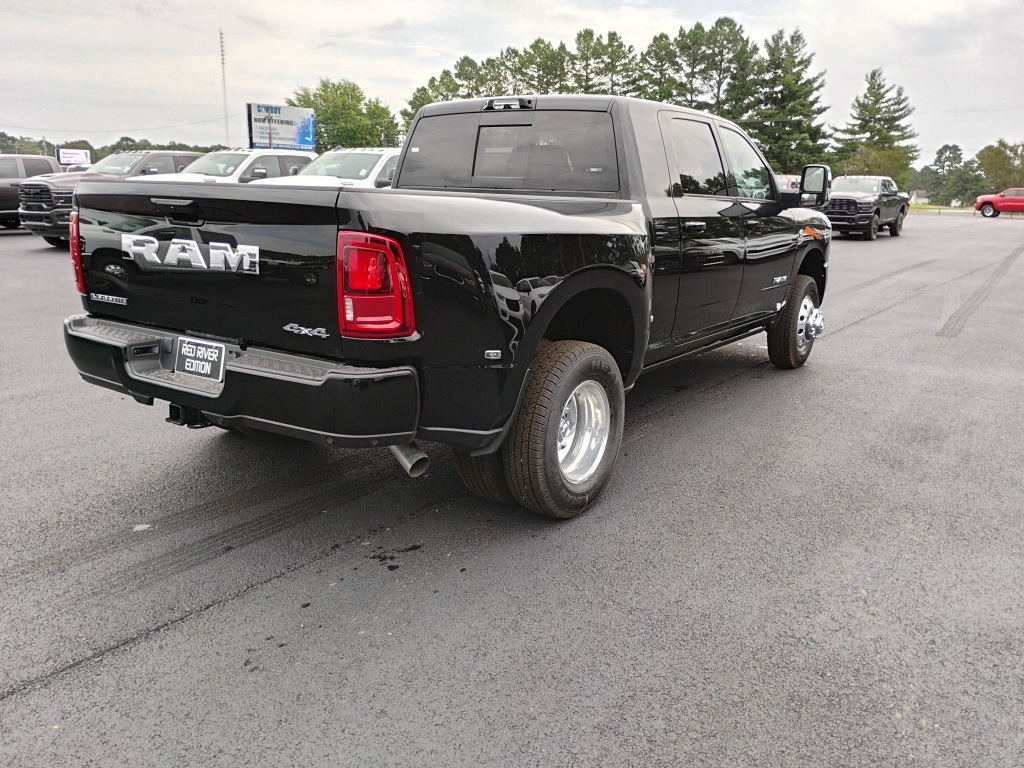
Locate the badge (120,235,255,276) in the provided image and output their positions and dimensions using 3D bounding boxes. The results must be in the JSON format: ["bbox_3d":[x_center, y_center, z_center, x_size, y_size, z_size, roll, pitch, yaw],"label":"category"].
[{"bbox_3d":[-1.306,-0.523,3.319,0.900,0.108,0.025,10,16,34],"label":"badge"}]

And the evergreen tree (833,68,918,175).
[{"bbox_3d":[19.997,-13.216,46.225,6.010,8.290,6.010,7,14,22],"label":"evergreen tree"}]

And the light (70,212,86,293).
[{"bbox_3d":[-1.959,-0.610,3.803,0.200,0.375,0.170,10,16,34],"label":"light"}]

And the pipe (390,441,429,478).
[{"bbox_3d":[-0.409,0.260,3.272,0.105,0.105,0.240,-7,37,-33],"label":"pipe"}]

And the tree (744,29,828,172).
[{"bbox_3d":[19.830,-19.405,61.499,6.600,12.903,6.600,1,13,0],"label":"tree"}]

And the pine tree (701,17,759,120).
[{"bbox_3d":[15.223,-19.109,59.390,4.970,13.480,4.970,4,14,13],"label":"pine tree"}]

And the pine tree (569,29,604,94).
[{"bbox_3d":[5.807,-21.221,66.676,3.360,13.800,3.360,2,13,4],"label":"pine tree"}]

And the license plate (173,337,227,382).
[{"bbox_3d":[-1.298,-0.103,3.443,0.305,0.154,0.012,10,3,34],"label":"license plate"}]

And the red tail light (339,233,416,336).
[{"bbox_3d":[-0.473,-0.349,2.910,0.200,0.375,0.190,10,16,34],"label":"red tail light"}]

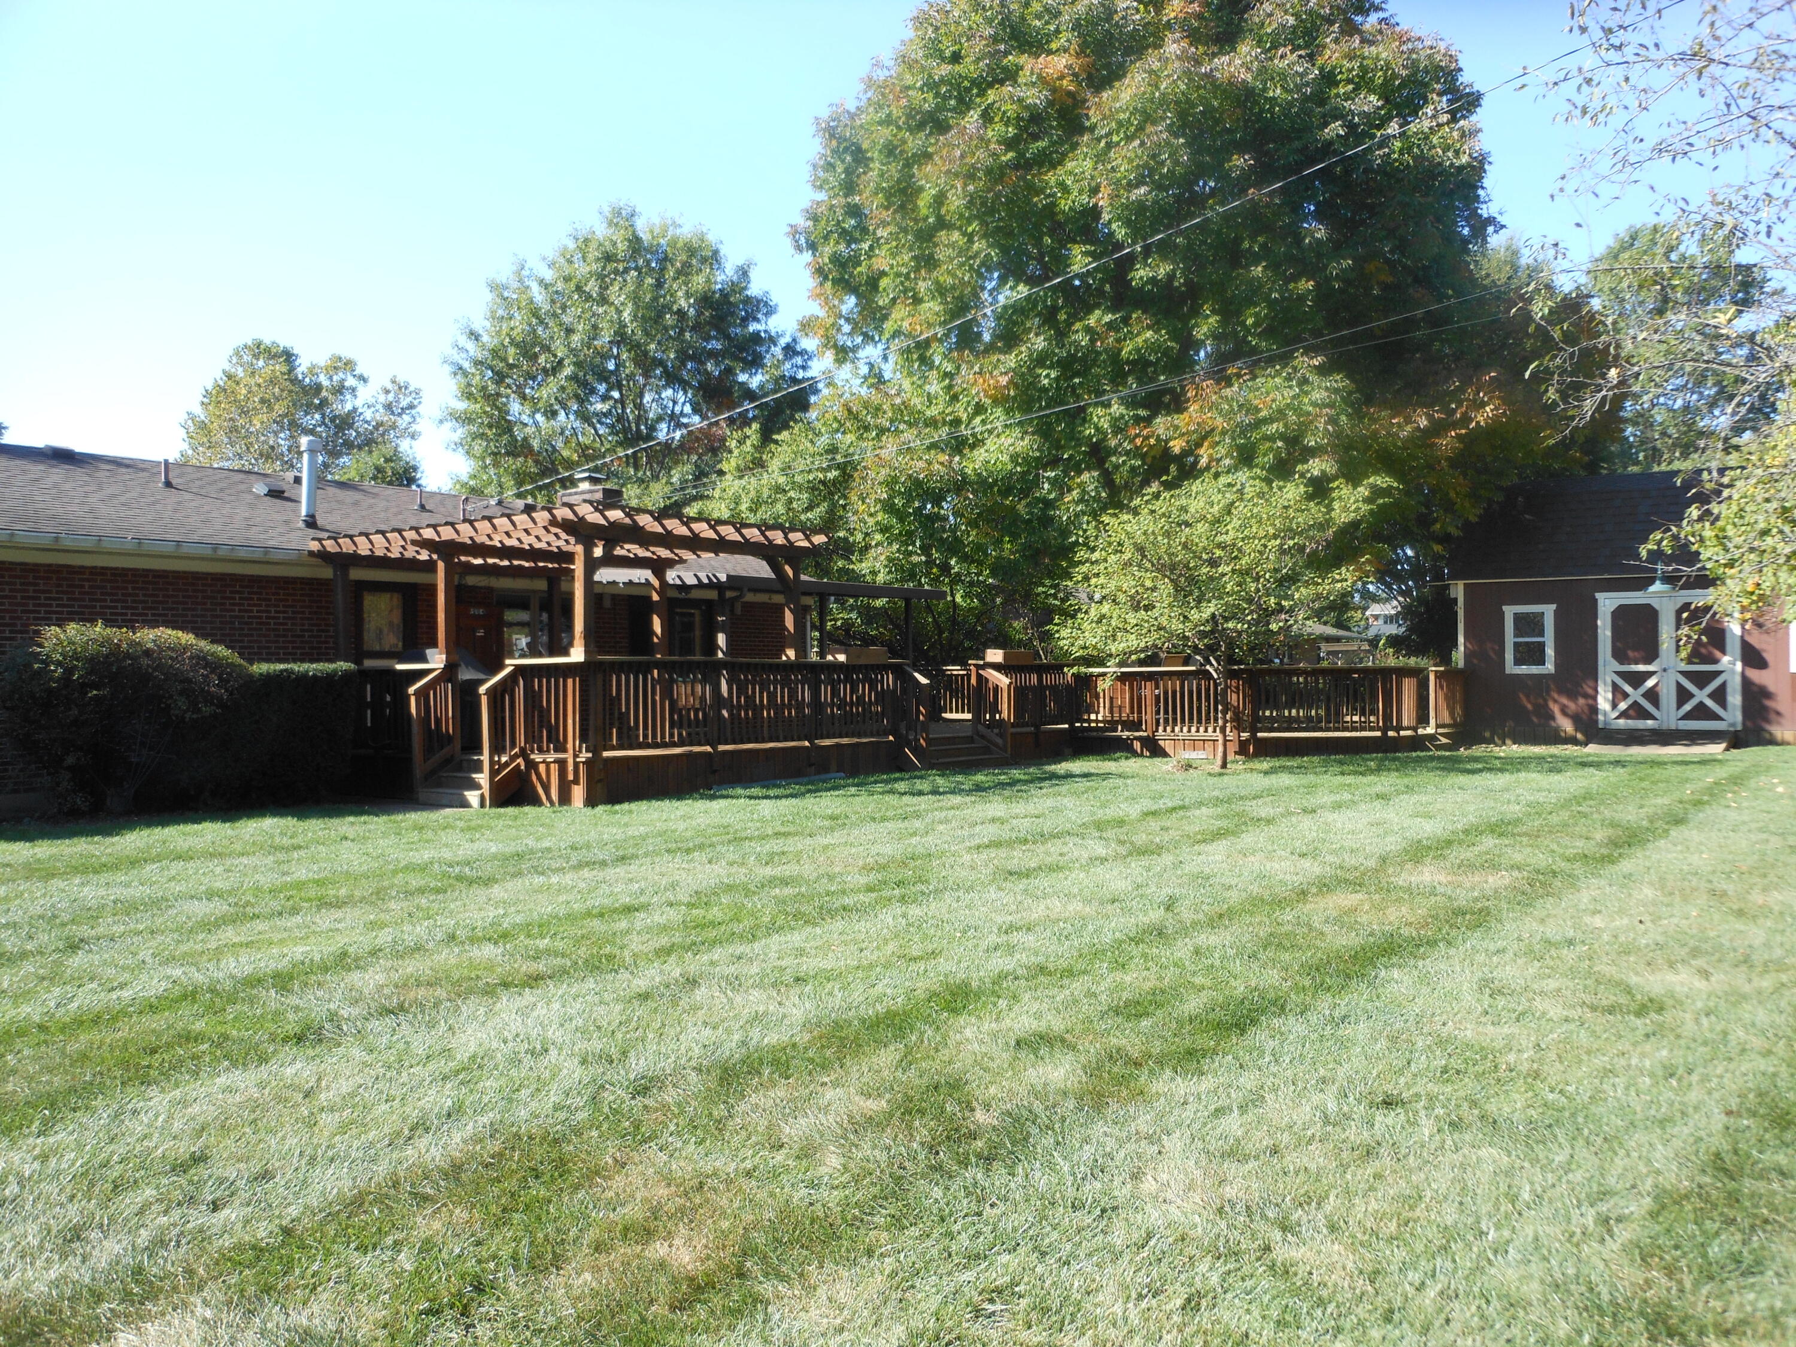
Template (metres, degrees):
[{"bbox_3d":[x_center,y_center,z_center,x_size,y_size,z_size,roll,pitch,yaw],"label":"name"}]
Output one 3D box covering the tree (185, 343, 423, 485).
[{"bbox_3d":[-24.200,-5.900,59.000,10.200,15.200,10.000,-1,0,0],"label":"tree"}]

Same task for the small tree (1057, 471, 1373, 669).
[{"bbox_3d":[4.330,-0.780,19.800,4.300,3.950,4.200,-1,0,0],"label":"small tree"}]

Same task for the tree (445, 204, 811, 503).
[{"bbox_3d":[-7.100,-5.500,38.500,10.000,13.900,9.800,-1,0,0],"label":"tree"}]

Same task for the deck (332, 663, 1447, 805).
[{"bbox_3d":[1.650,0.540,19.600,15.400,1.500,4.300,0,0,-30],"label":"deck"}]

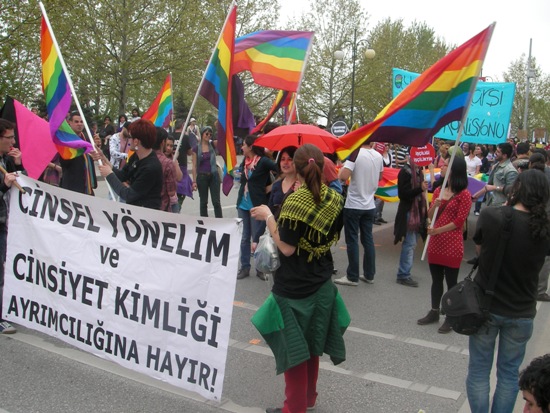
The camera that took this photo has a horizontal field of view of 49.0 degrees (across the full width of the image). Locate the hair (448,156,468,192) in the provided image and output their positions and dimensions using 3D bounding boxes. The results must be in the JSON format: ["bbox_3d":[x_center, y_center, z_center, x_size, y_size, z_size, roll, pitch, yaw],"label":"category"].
[{"bbox_3d":[1.666,-0.291,5.500,0.220,0.330,0.190,5,7,24],"label":"hair"}]

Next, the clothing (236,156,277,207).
[{"bbox_3d":[-0.200,-0.286,6.900,0.420,0.580,0.480,-1,7,-27],"label":"clothing"}]

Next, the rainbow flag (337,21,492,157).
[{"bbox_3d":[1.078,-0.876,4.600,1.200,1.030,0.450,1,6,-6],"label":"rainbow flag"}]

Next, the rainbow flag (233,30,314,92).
[{"bbox_3d":[-0.097,-1.873,7.800,1.200,0.820,0.350,1,6,-6],"label":"rainbow flag"}]

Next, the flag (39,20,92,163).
[{"bbox_3d":[-1.674,-0.956,4.850,0.420,1.130,0.280,-1,7,-17],"label":"flag"}]

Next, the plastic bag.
[{"bbox_3d":[-0.042,0.276,3.620,0.160,0.270,0.140,-1,8,-20],"label":"plastic bag"}]

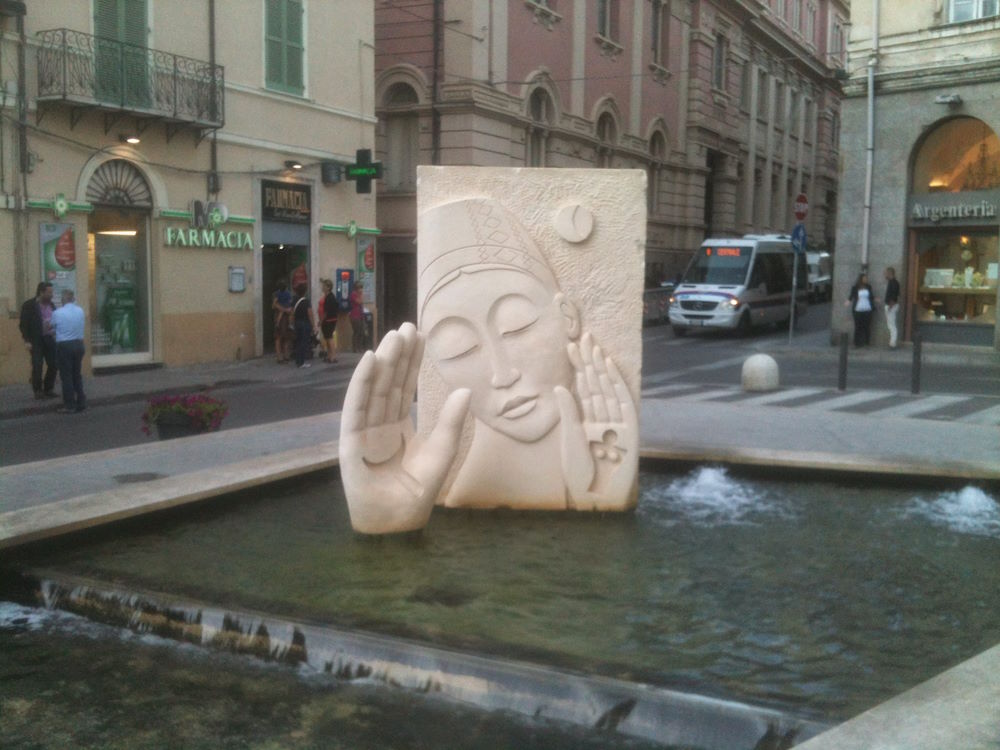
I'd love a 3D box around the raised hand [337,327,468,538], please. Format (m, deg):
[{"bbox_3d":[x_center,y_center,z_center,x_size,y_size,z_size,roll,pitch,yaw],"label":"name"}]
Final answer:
[{"bbox_3d":[-0.616,0.348,6.520,0.660,1.360,0.560,-3,7,-37],"label":"raised hand"}]

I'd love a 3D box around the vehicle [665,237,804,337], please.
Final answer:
[{"bbox_3d":[7.166,-2.669,29.669,2.020,2.750,6.600,4,8,31],"label":"vehicle"}]

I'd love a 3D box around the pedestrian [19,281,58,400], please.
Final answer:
[{"bbox_3d":[-6.919,-0.514,15.192,0.420,1.760,0.550,6,7,44],"label":"pedestrian"}]

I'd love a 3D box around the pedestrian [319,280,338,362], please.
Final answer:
[{"bbox_3d":[-3.391,-1.076,20.112,0.360,1.640,0.460,1,5,3],"label":"pedestrian"}]

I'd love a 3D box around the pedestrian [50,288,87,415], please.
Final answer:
[{"bbox_3d":[-6.106,-0.342,14.308,0.520,1.730,0.380,-2,6,-30],"label":"pedestrian"}]

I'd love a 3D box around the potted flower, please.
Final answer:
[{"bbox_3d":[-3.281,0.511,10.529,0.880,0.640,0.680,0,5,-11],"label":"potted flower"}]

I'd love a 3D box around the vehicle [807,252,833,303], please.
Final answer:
[{"bbox_3d":[13.238,-4.227,43.001,1.960,2.200,5.000,4,8,31],"label":"vehicle"}]

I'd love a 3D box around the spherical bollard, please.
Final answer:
[{"bbox_3d":[3.976,-0.034,15.431,0.600,0.590,0.600,1,5,0],"label":"spherical bollard"}]

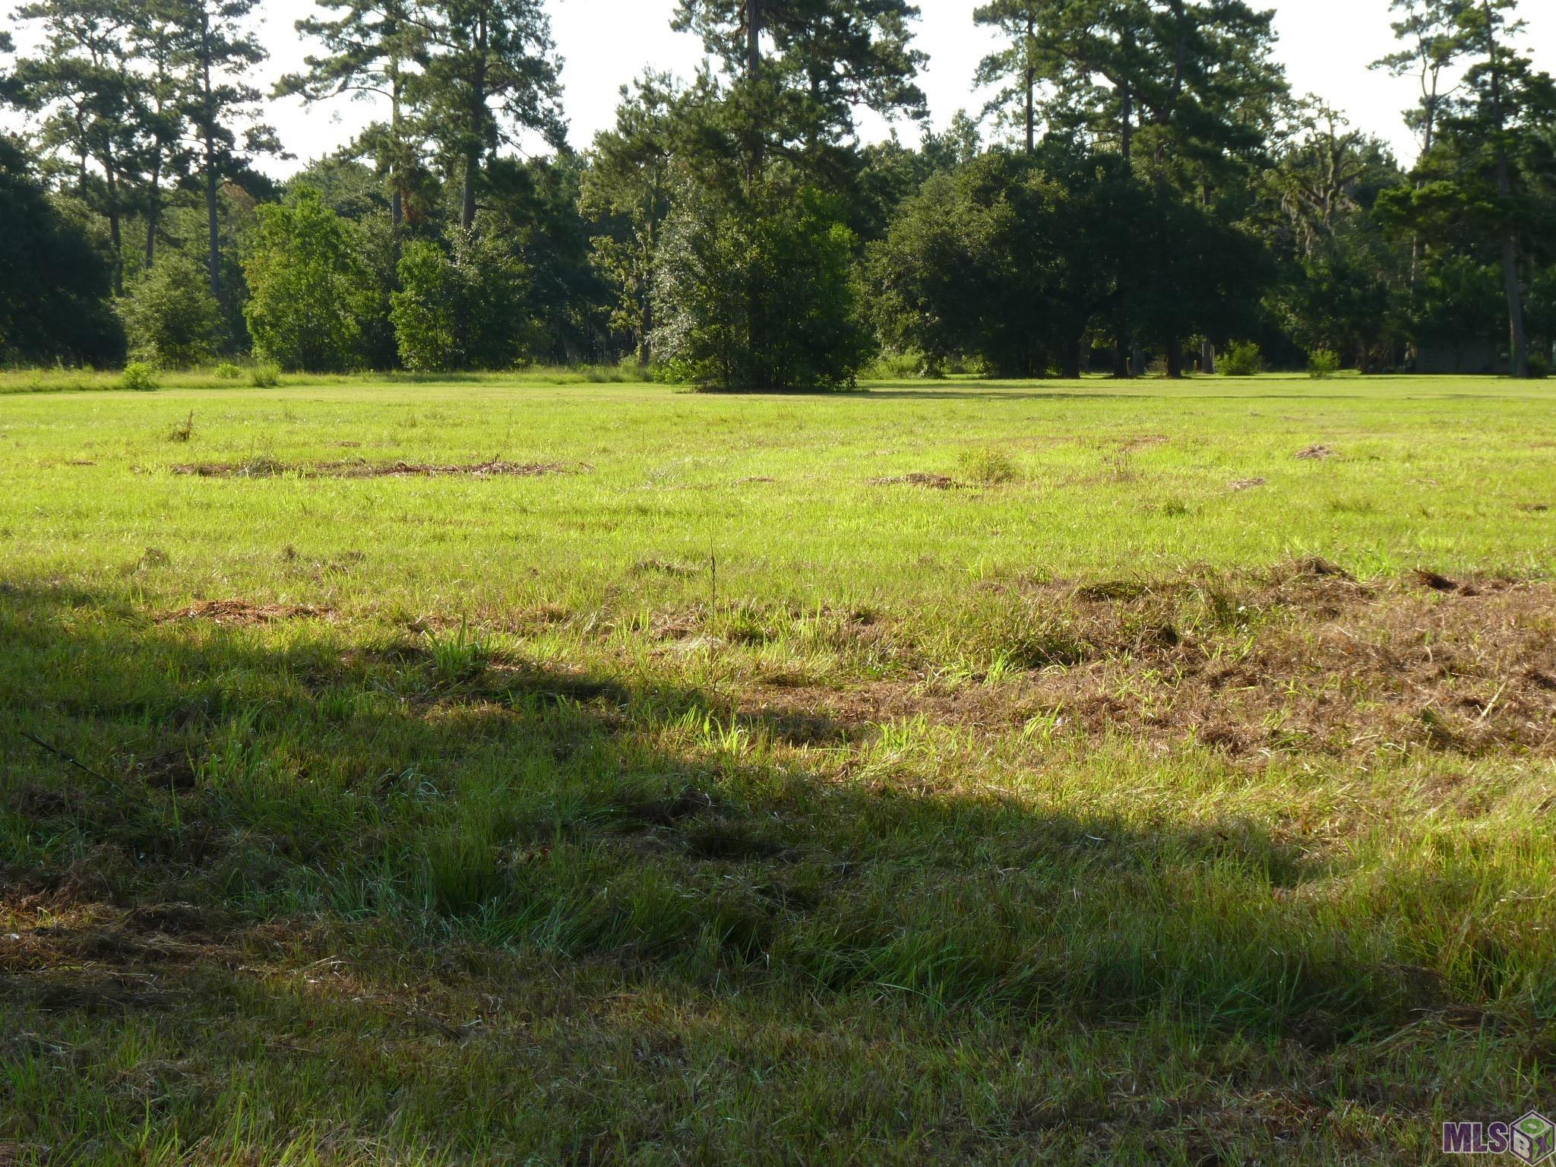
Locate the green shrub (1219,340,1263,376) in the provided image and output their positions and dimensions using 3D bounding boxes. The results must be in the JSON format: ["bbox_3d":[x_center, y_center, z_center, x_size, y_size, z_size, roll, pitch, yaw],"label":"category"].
[{"bbox_3d":[20.635,-10.006,162.000,1.947,1.569,1.752,0,4,7],"label":"green shrub"}]

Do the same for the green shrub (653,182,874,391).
[{"bbox_3d":[-0.497,-10.102,124.000,7.576,7.080,6.440,0,4,0],"label":"green shrub"}]

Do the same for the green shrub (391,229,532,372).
[{"bbox_3d":[-12.611,-11.256,145.000,5.616,5.713,4.773,0,4,-5],"label":"green shrub"}]

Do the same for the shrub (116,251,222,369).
[{"bbox_3d":[-24.589,-11.043,147.000,4.270,4.761,4.056,-1,4,-9],"label":"shrub"}]

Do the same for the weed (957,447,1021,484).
[{"bbox_3d":[2.368,-1.328,41.000,0.698,0.401,0.593,0,4,3],"label":"weed"}]

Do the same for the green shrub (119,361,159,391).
[{"bbox_3d":[-20.703,-6.737,118.000,1.261,0.985,1.135,-1,4,-10],"label":"green shrub"}]

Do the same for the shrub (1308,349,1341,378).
[{"bbox_3d":[23.262,-9.367,155.000,1.449,1.294,1.377,1,4,9],"label":"shrub"}]

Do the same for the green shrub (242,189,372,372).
[{"bbox_3d":[-18.969,-12.270,147.000,5.301,7.509,4.771,0,4,-7],"label":"green shrub"}]

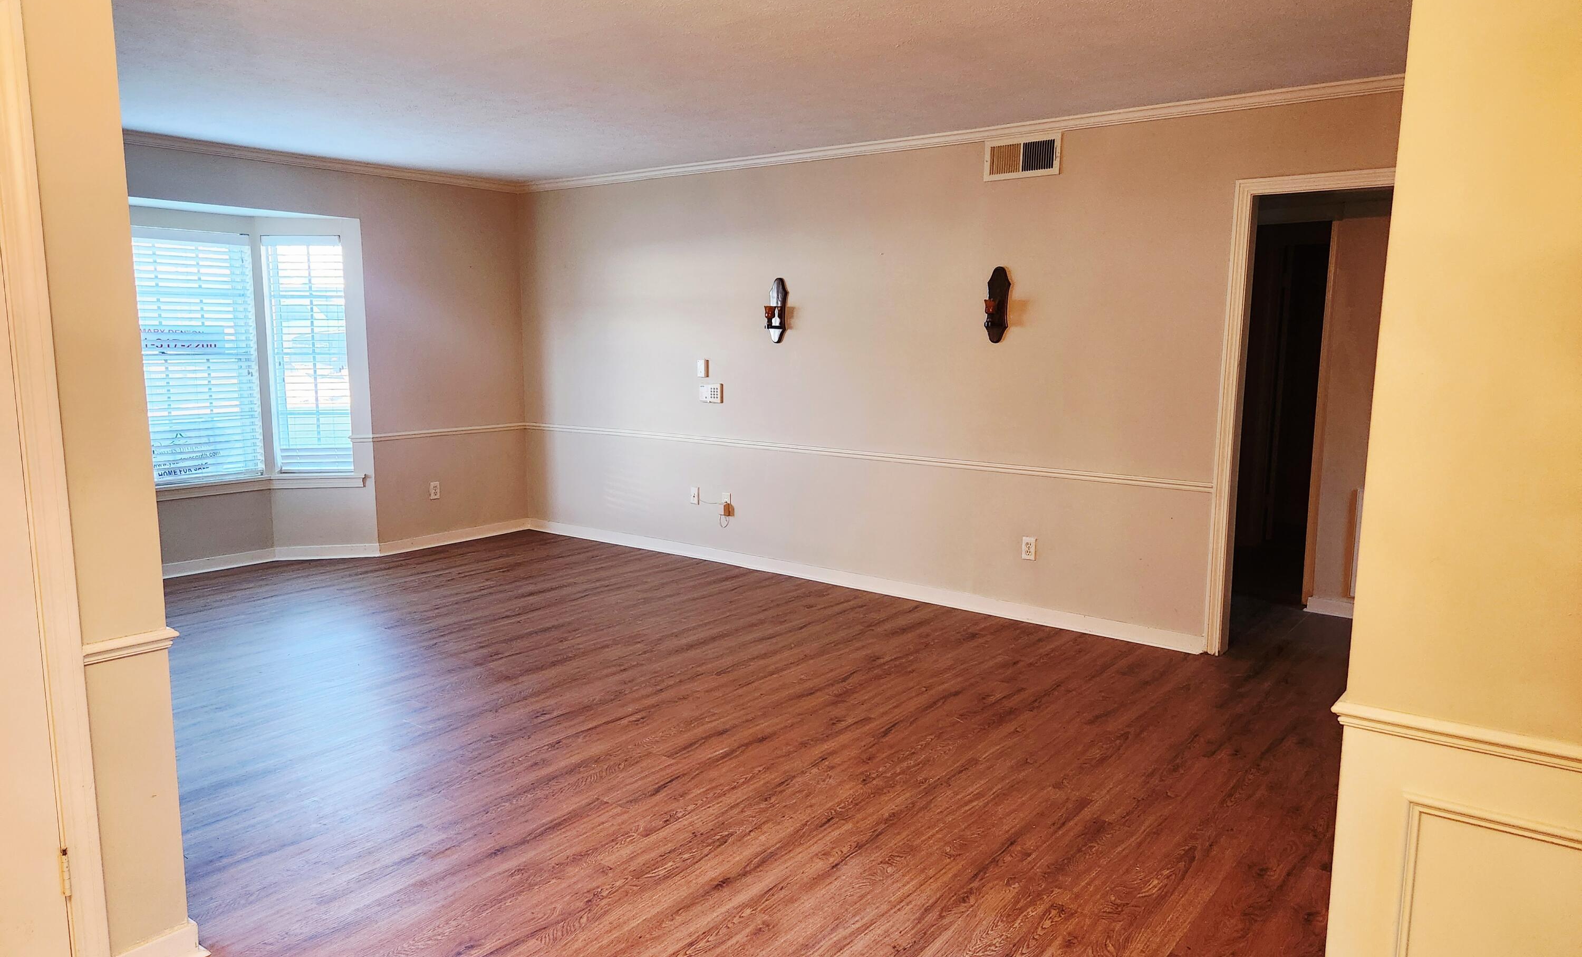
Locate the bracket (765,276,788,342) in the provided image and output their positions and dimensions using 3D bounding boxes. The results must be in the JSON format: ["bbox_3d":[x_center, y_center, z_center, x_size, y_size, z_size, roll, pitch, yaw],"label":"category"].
[{"bbox_3d":[-0.090,-0.960,6.027,0.120,0.365,0.110,7,10,37],"label":"bracket"}]

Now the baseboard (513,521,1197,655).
[{"bbox_3d":[0.003,0.542,6.228,4.765,0.094,0.022,7,10,37],"label":"baseboard"}]

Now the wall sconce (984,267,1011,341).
[{"bbox_3d":[1.008,-0.858,5.191,0.120,0.376,0.110,7,10,37],"label":"wall sconce"}]

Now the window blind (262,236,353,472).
[{"bbox_3d":[-2.971,-0.753,6.493,0.442,1.453,0.055,-1,9,-11],"label":"window blind"}]

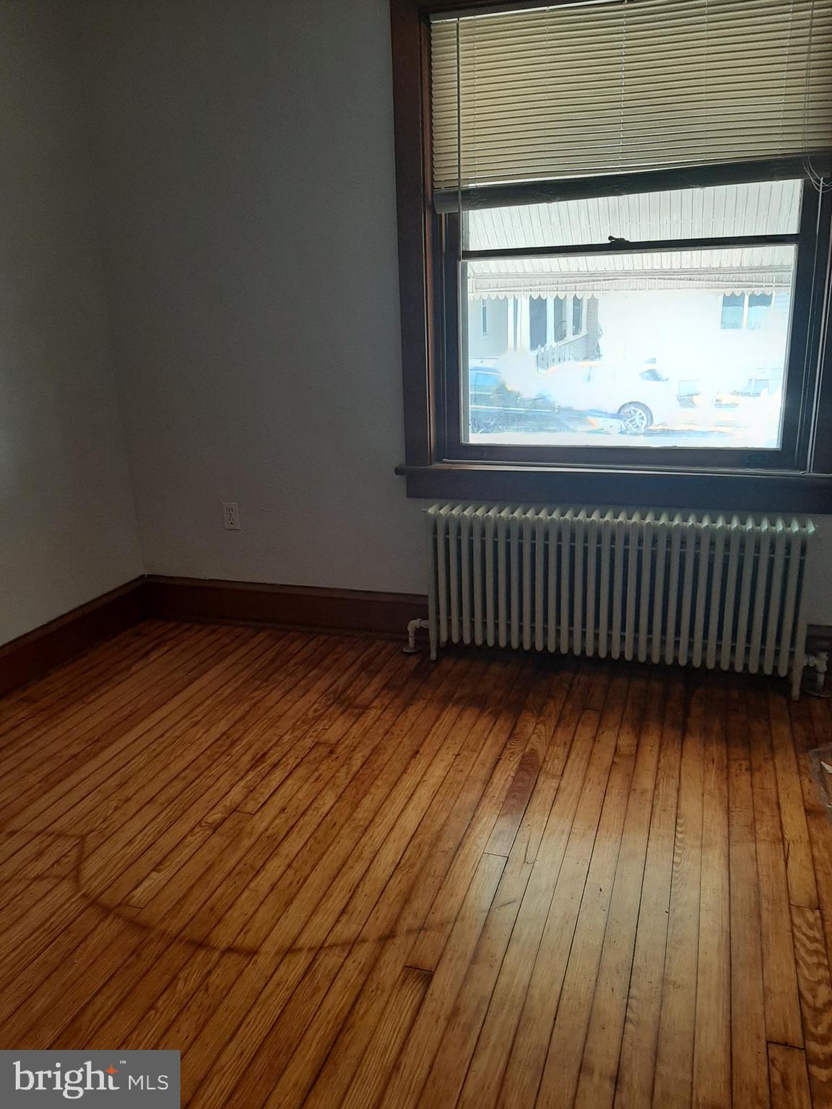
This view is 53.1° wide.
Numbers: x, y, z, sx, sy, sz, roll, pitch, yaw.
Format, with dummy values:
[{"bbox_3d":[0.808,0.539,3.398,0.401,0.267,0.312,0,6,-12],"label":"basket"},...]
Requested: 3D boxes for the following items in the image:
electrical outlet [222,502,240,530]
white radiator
[{"bbox_3d":[-0.753,-0.157,3.412,0.070,0.114,0.008,4,17,17],"label":"electrical outlet"},{"bbox_3d":[0.671,0.145,2.926,1.275,0.566,0.155,4,17,18],"label":"white radiator"}]

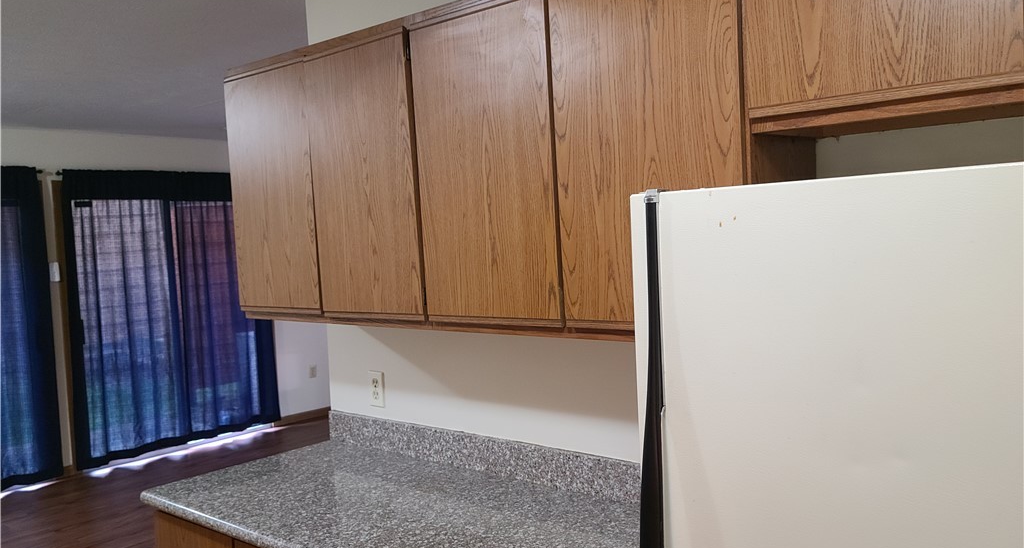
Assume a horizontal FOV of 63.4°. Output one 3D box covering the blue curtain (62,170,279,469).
[{"bbox_3d":[-2.598,0.269,6.518,0.120,2.150,1.650,0,4,41],"label":"blue curtain"}]

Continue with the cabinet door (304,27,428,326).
[{"bbox_3d":[-0.375,-0.235,2.110,0.386,0.694,0.020,0,4,40],"label":"cabinet door"}]

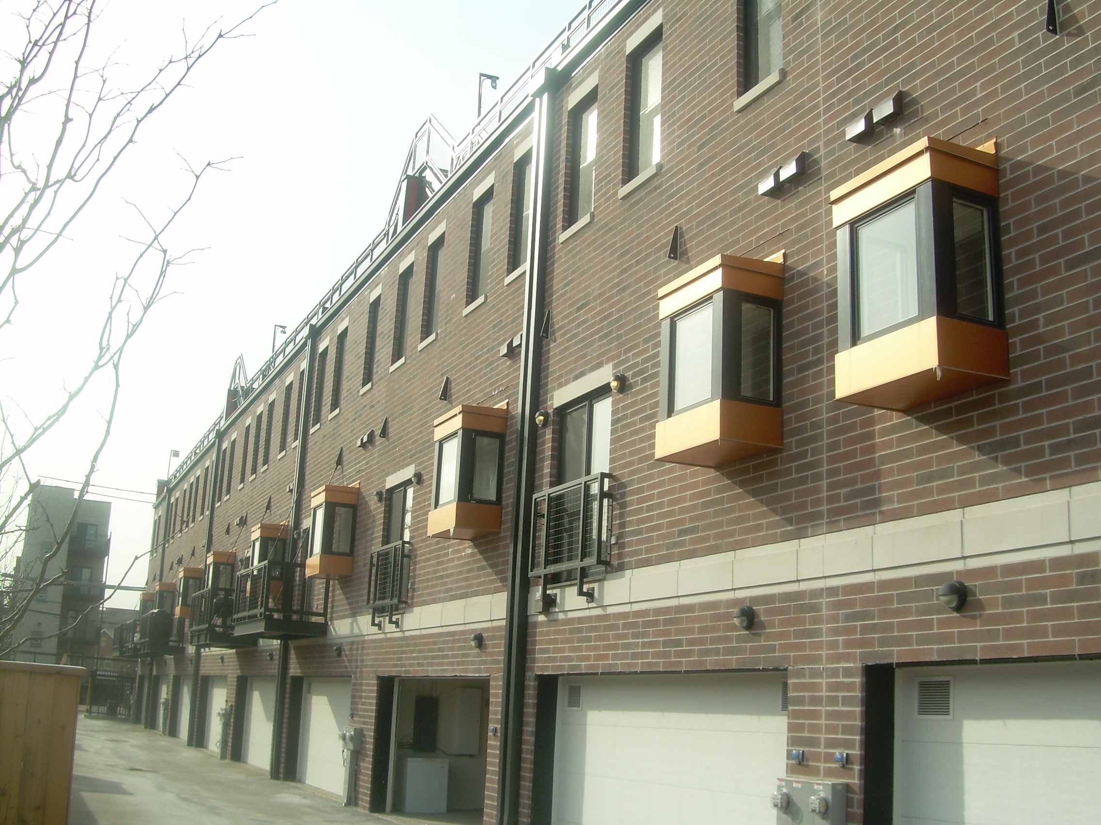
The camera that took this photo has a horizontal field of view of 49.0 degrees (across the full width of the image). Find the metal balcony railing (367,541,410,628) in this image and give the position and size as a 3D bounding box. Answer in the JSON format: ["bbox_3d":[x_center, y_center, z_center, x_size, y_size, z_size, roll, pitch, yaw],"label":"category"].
[{"bbox_3d":[-2.536,2.731,18.837,0.160,1.290,1.650,9,-15,-23],"label":"metal balcony railing"}]

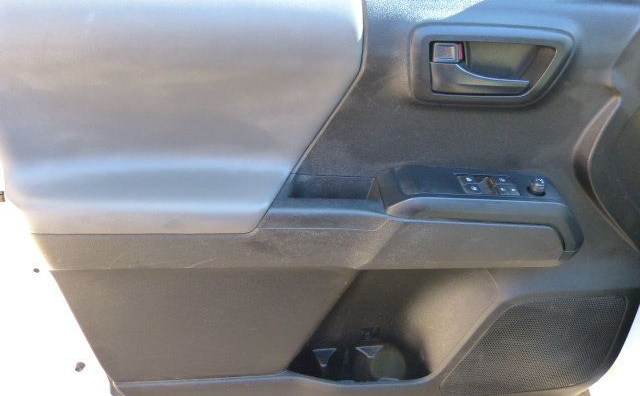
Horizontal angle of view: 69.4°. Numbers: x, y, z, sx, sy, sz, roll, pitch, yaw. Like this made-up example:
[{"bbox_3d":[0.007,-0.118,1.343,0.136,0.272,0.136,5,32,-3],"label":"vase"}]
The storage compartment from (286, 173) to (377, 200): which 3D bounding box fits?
[{"bbox_3d":[0.015,-0.010,0.598,0.105,0.030,0.045,-2,31,-3],"label":"storage compartment"}]

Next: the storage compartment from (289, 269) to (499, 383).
[{"bbox_3d":[0.106,0.204,0.718,0.295,0.220,0.085,-2,31,-3],"label":"storage compartment"}]

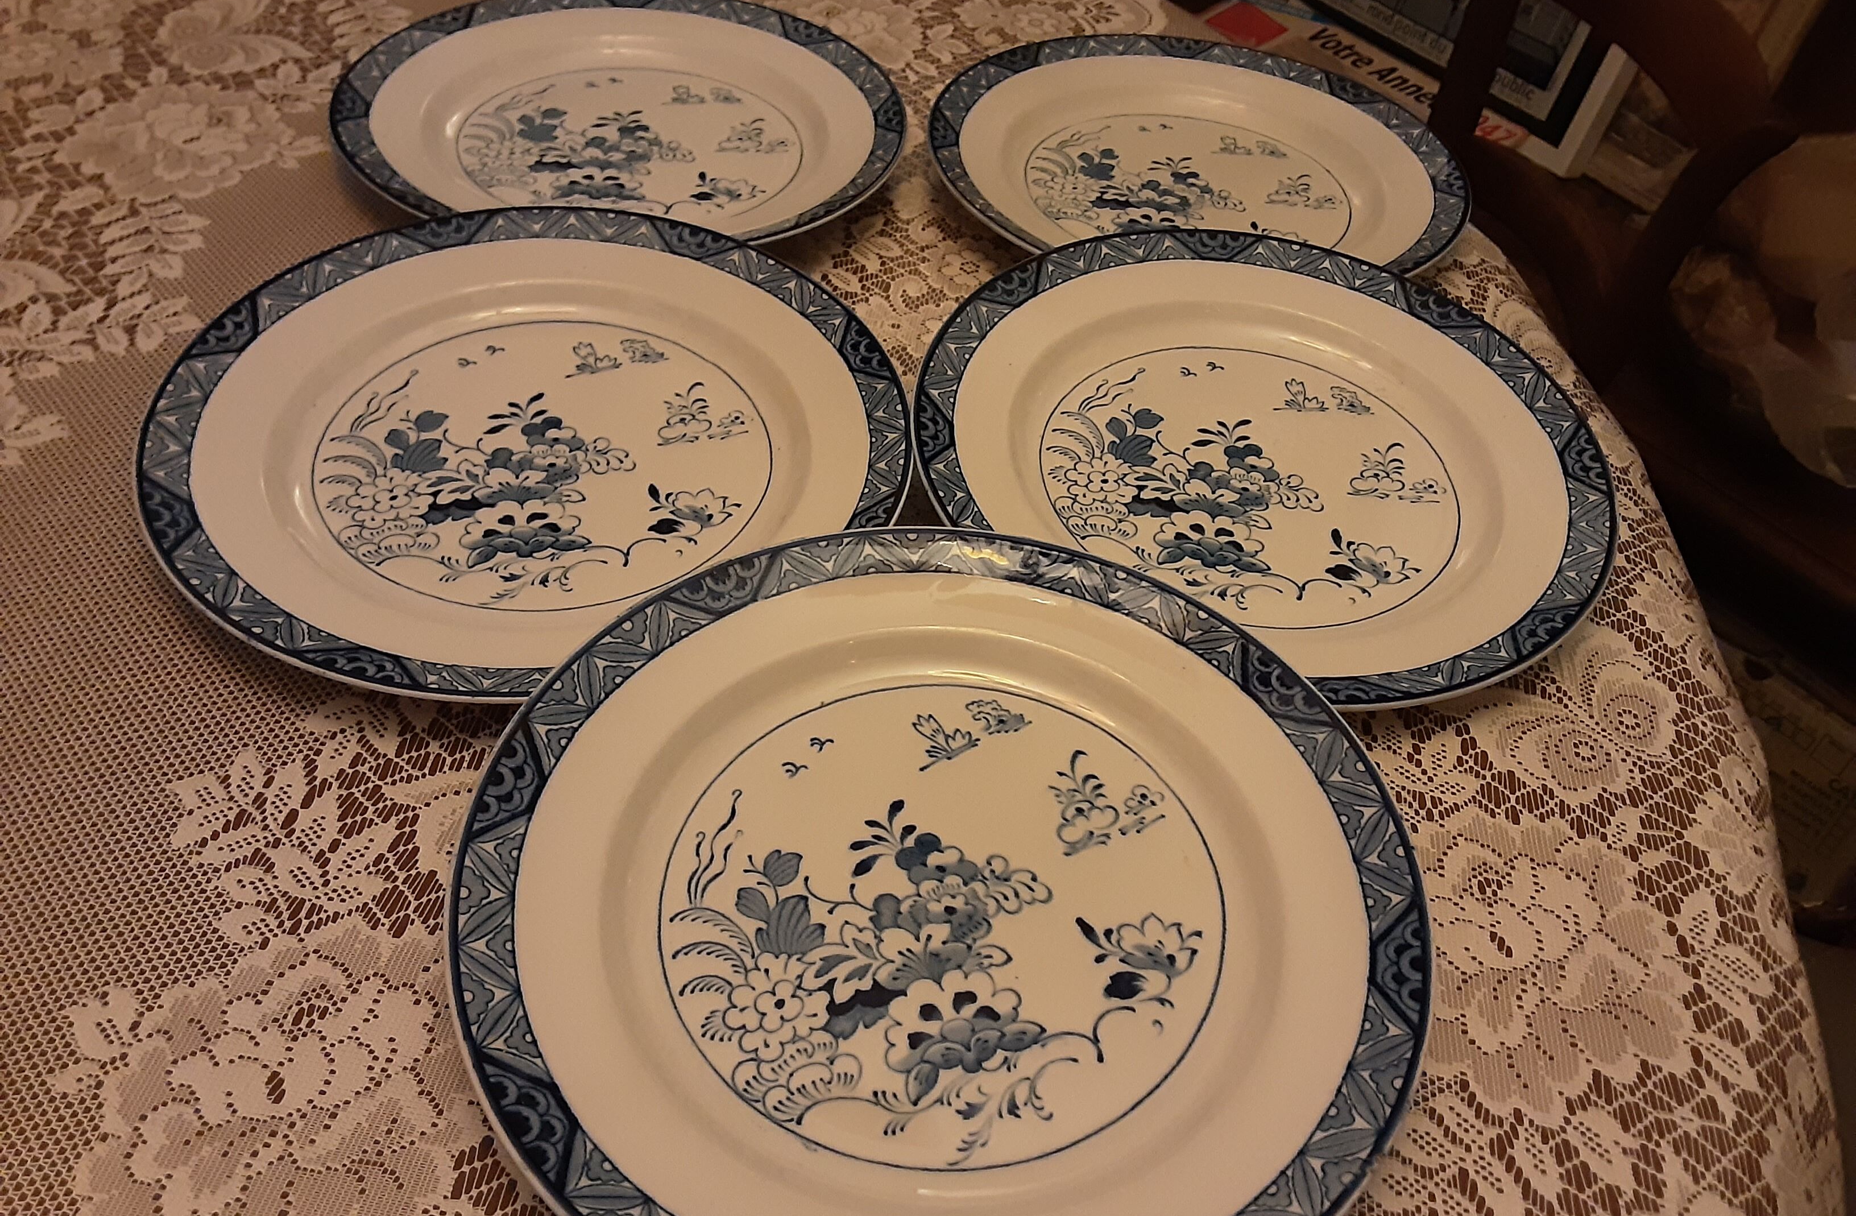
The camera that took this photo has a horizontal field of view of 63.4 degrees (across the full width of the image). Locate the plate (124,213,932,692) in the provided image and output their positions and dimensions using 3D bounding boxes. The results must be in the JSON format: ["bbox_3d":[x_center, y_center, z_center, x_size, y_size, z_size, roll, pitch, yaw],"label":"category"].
[{"bbox_3d":[-0.132,-0.058,0.517,0.252,0.026,0.252,4,46,-4],"label":"plate"}]

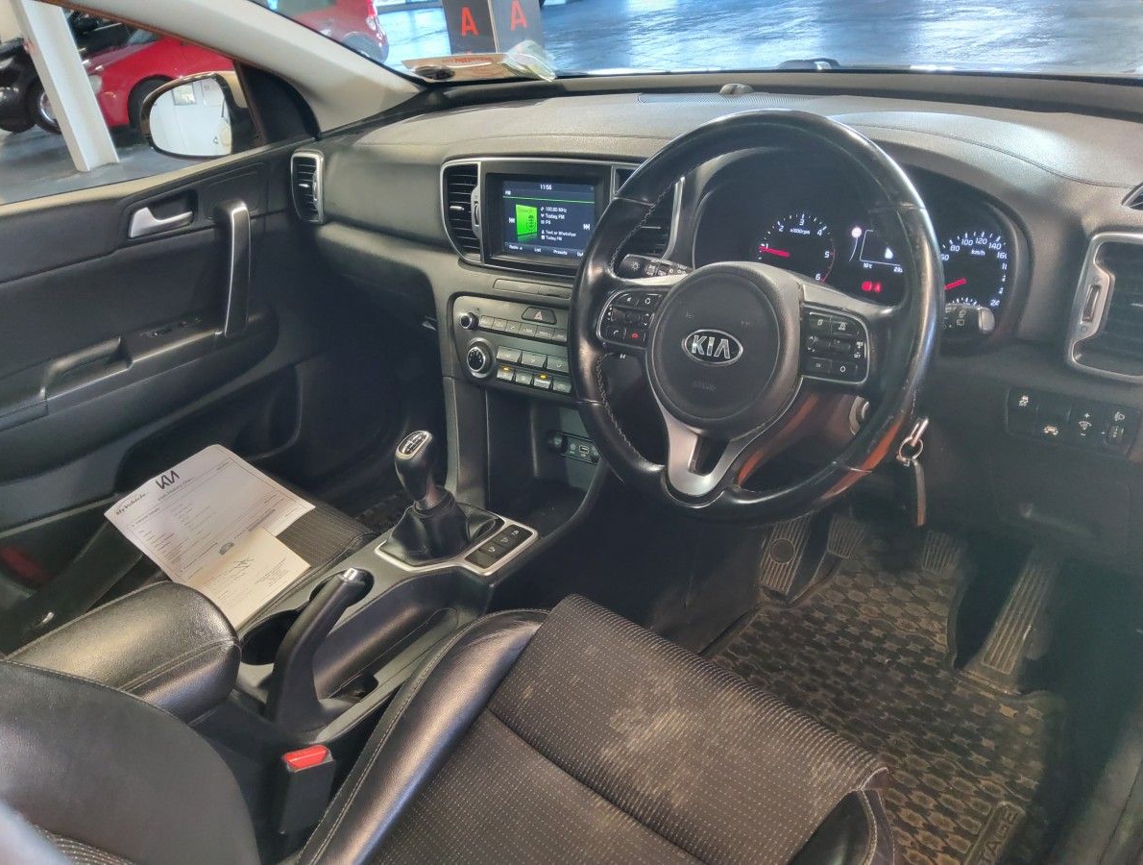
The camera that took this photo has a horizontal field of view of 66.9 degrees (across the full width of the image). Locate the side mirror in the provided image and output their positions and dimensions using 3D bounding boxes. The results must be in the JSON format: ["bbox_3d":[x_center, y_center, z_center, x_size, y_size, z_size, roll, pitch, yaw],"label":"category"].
[{"bbox_3d":[-0.723,-0.604,1.673,0.215,0.168,0.140,5,30,25],"label":"side mirror"}]

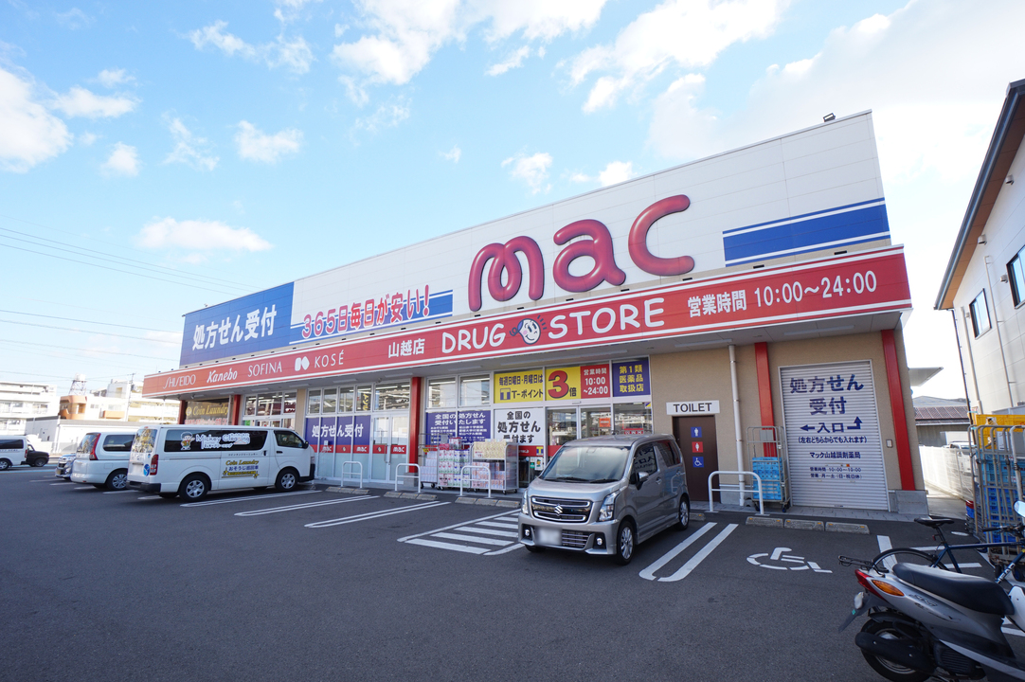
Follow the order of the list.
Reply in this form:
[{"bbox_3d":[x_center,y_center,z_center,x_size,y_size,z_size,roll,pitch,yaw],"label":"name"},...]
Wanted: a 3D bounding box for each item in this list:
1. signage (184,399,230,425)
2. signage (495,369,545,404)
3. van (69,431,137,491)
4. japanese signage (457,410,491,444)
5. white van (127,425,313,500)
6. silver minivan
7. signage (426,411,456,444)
[{"bbox_3d":[-16.144,3.757,23.991,4.625,1.432,0.050,-8,-14,30],"label":"signage"},{"bbox_3d":[0.189,1.463,14.346,1.789,0.957,0.050,-8,-14,30],"label":"signage"},{"bbox_3d":[-12.782,4.338,16.721,1.695,1.850,4.680,-8,-15,32],"label":"van"},{"bbox_3d":[-1.264,2.864,14.945,1.322,1.115,0.050,-8,-14,30],"label":"japanese signage"},{"bbox_3d":[-8.534,3.665,13.967,1.695,1.980,4.695,-9,-15,35],"label":"white van"},{"bbox_3d":[1.545,2.368,7.332,1.475,1.650,3.395,-9,-15,35],"label":"silver minivan"},{"bbox_3d":[-2.445,3.015,15.646,1.315,1.135,0.050,-8,-14,30],"label":"signage"}]

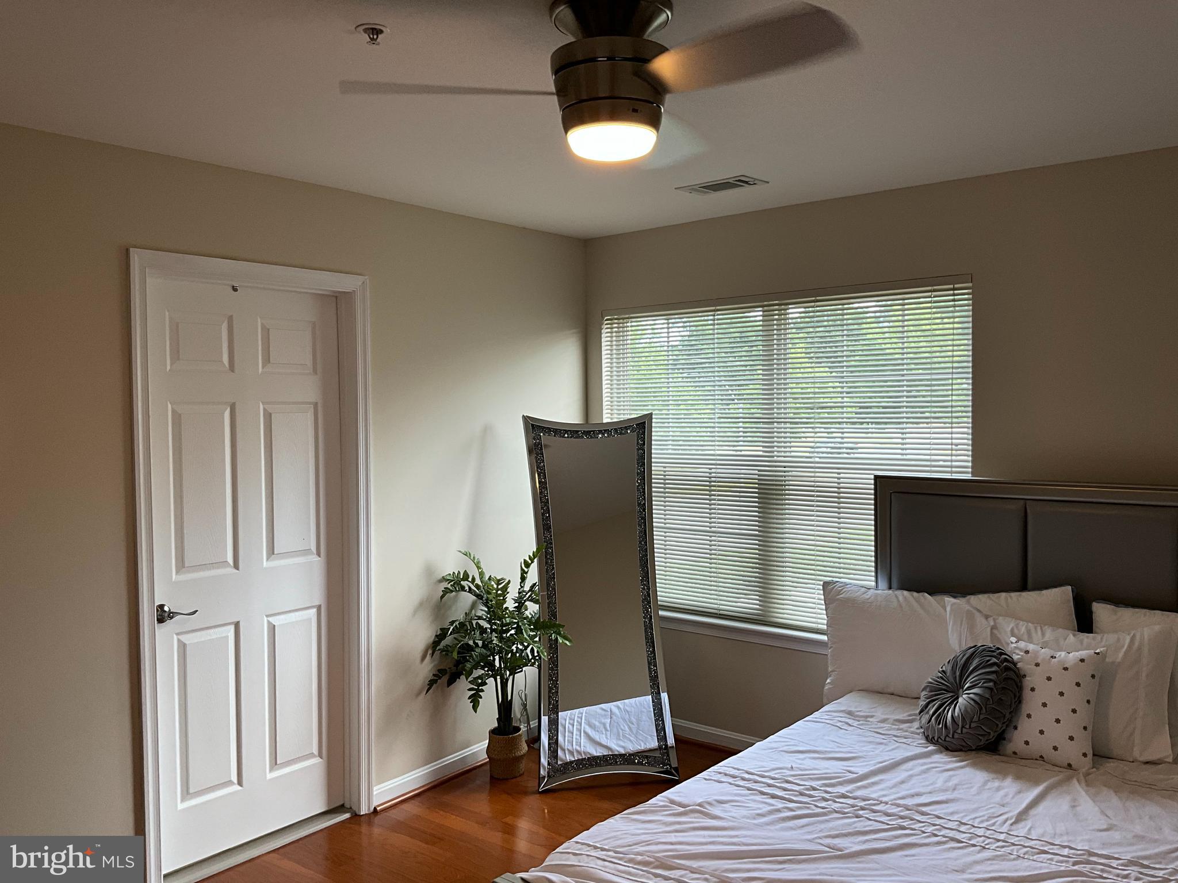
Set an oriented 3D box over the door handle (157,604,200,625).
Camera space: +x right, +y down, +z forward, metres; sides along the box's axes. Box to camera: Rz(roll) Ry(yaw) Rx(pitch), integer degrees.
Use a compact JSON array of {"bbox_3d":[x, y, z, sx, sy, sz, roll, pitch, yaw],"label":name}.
[{"bbox_3d":[-1.406,0.586,3.355,0.065,0.067,0.140,1,2,40],"label":"door handle"}]

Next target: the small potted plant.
[{"bbox_3d":[-0.338,0.953,4.183,0.460,1.000,0.620,1,2,40],"label":"small potted plant"}]

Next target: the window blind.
[{"bbox_3d":[0.778,0.095,4.314,1.775,1.427,0.060,1,2,40],"label":"window blind"}]

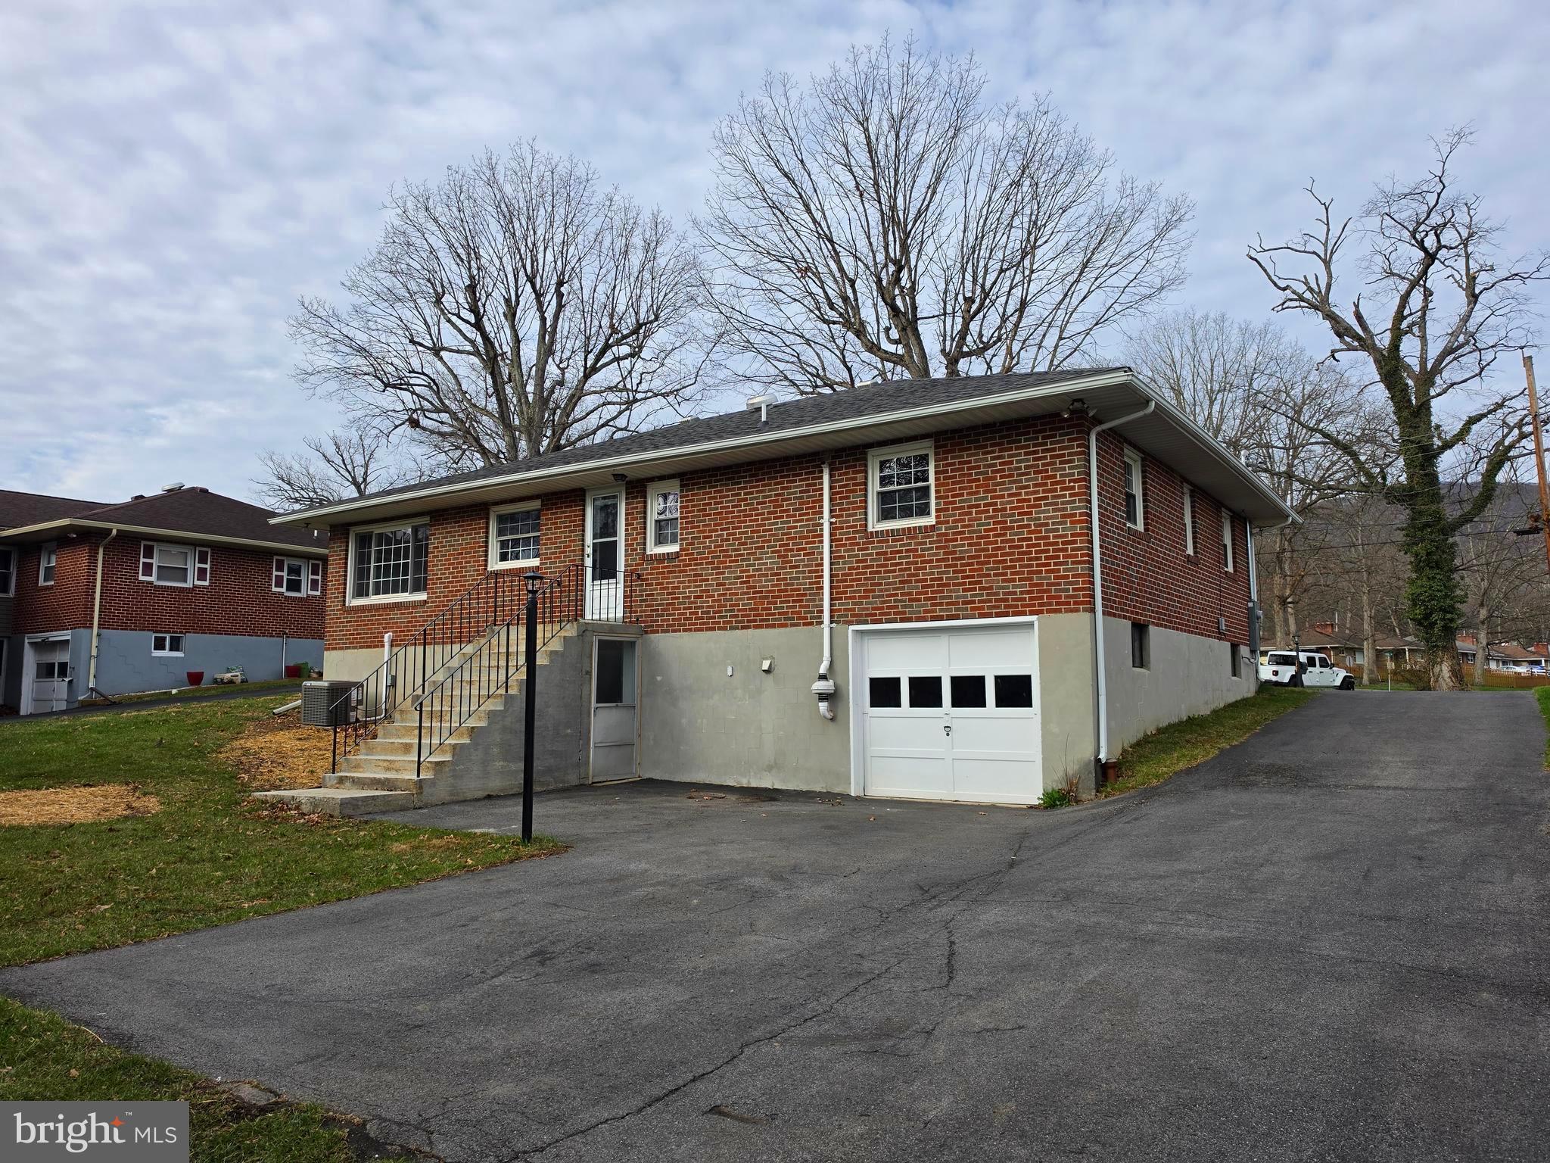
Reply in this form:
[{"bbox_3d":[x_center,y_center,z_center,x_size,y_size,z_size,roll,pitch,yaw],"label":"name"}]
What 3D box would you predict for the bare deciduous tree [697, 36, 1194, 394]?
[{"bbox_3d":[5.043,-7.241,33.079,16.200,21.731,15.500,-1,-6,9],"label":"bare deciduous tree"}]

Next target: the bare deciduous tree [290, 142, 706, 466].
[{"bbox_3d":[-9.820,-6.279,38.041,15.800,20.952,15.300,1,-6,-15],"label":"bare deciduous tree"}]

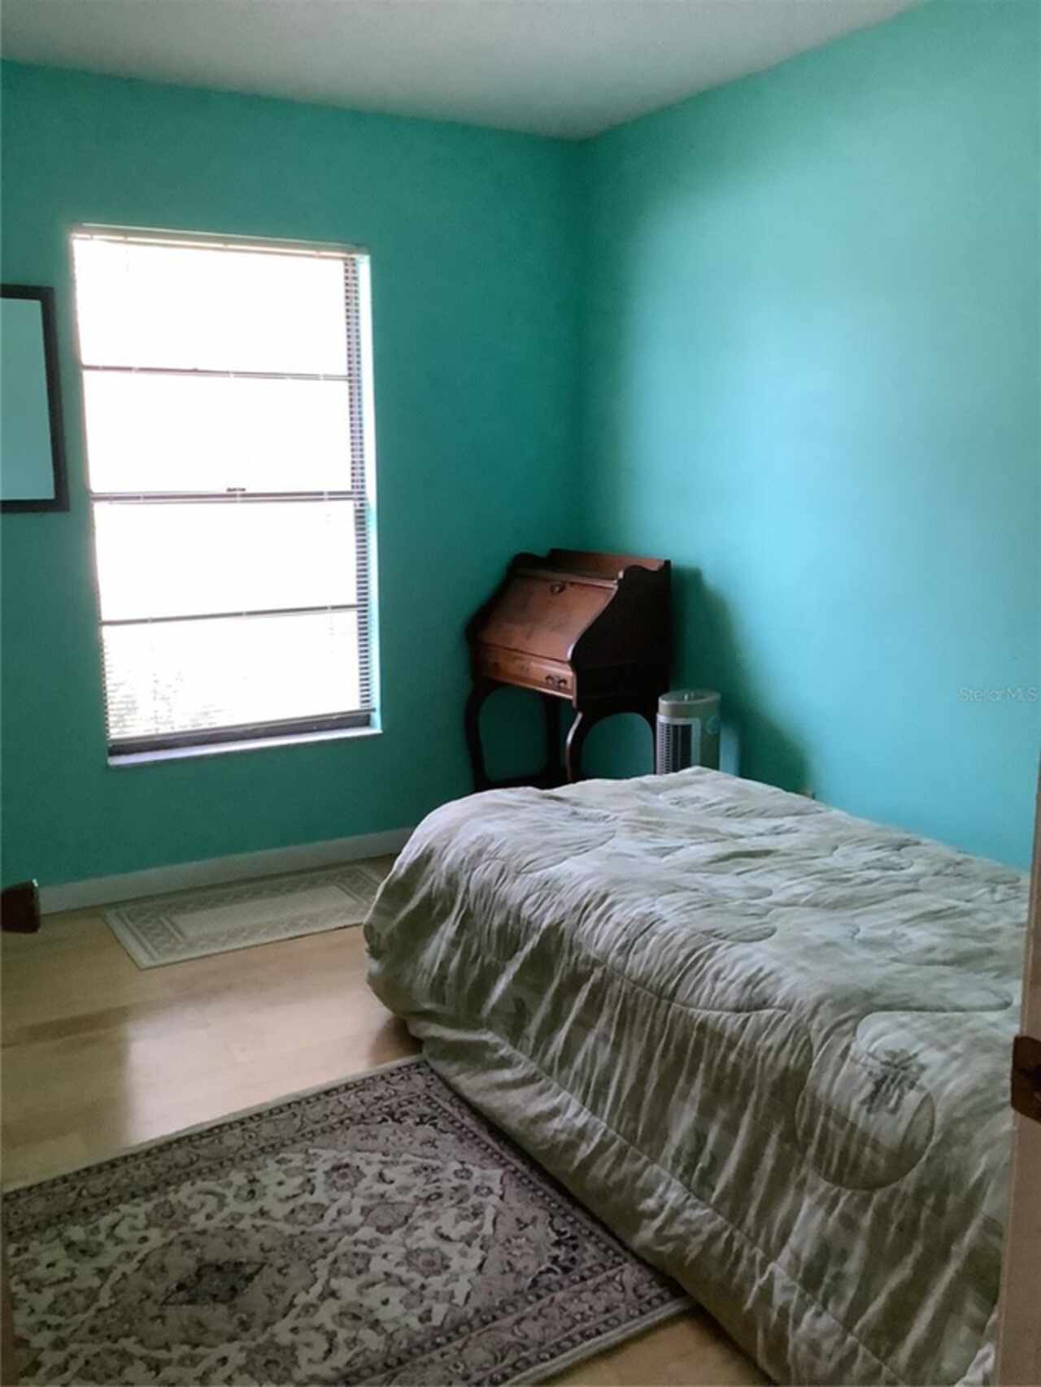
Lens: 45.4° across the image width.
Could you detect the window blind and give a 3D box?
[{"bbox_3d":[-0.888,-0.601,3.921,0.905,1.565,0.110,-6,13,-29],"label":"window blind"}]

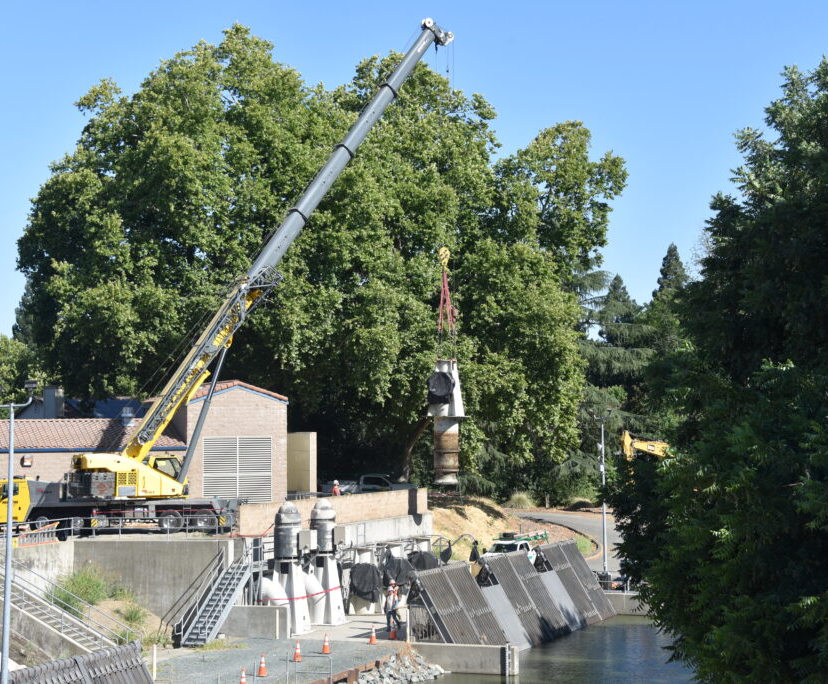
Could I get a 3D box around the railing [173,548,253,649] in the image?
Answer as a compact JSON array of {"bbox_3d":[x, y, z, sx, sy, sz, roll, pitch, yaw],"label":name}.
[{"bbox_3d":[-7.470,9.589,69.945,1.050,3.350,4.000,-1,-3,20],"label":"railing"}]

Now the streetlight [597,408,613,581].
[{"bbox_3d":[9.577,7.591,93.000,1.050,8.589,0.400,0,-3,0],"label":"streetlight"}]

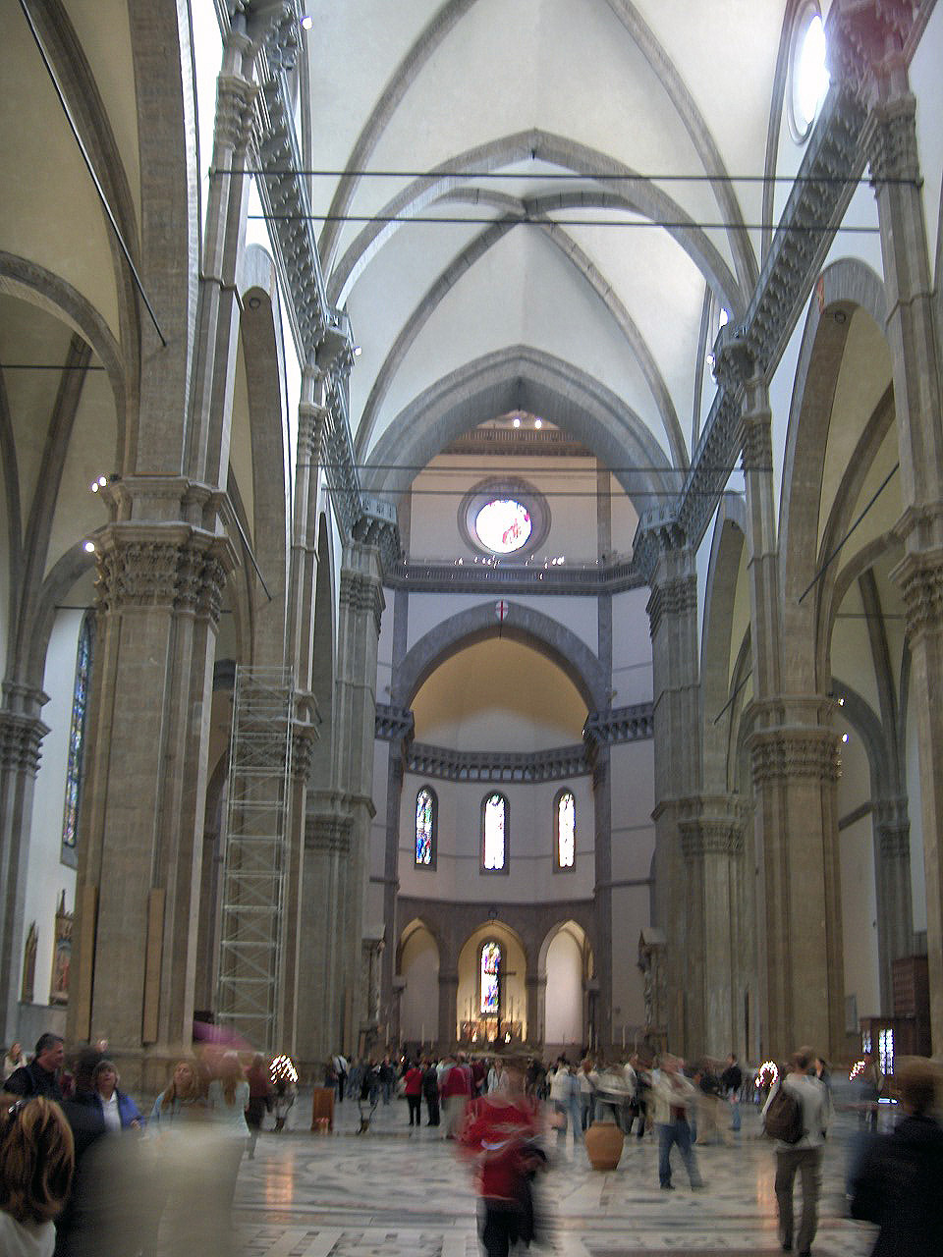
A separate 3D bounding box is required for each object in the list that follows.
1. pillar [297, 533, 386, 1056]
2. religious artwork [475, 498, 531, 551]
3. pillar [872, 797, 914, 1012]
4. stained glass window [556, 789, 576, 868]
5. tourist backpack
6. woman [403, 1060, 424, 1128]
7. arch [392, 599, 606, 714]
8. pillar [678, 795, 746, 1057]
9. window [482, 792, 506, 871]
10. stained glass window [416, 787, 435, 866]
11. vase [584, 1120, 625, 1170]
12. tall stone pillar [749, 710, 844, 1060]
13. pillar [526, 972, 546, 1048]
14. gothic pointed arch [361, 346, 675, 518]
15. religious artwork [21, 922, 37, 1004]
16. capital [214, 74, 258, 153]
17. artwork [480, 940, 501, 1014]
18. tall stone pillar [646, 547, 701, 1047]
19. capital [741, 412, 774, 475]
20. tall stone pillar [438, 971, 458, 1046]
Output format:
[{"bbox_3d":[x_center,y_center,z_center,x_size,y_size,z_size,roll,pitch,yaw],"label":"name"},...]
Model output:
[{"bbox_3d":[-7.272,9.367,75.546,3.600,28.900,5.400,1,-17,0],"label":"pillar"},{"bbox_3d":[2.754,-9.084,126.070,5.000,5.180,0.300,1,-17,0],"label":"religious artwork"},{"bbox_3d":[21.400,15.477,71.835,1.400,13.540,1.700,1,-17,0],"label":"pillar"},{"bbox_3d":[8.875,18.724,132.559,0.400,7.400,2.200,17,-23,-42],"label":"stained glass window"},{"bbox_3d":[2.735,4.230,12.401,0.330,0.540,0.240,-9,-19,29],"label":"tourist backpack"},{"bbox_3d":[-1.419,11.477,34.972,0.520,1.610,0.380,3,-17,-5],"label":"woman"},{"bbox_3d":[2.575,3.002,124.486,18.000,10.300,4.200,1,-17,0],"label":"arch"},{"bbox_3d":[11.968,15.903,71.690,3.000,14.350,3.000,1,-17,0],"label":"pillar"},{"bbox_3d":[2.063,18.902,132.209,2.150,7.340,0.300,1,-17,0],"label":"window"},{"bbox_3d":[-4.275,18.110,129.826,2.200,7.400,0.300,16,-23,-41],"label":"stained glass window"},{"bbox_3d":[2.038,8.004,21.885,0.610,0.652,0.610,1,-17,0],"label":"vase"},{"bbox_3d":[11.949,10.181,52.526,3.100,14.170,3.000,1,-17,0],"label":"tall stone pillar"},{"bbox_3d":[5.884,35.397,129.805,2.000,7.500,1.800,1,-17,0],"label":"pillar"},{"bbox_3d":[2.652,-10.454,80.811,17.300,10.400,4.200,1,-17,0],"label":"gothic pointed arch"},{"bbox_3d":[-17.251,13.088,55.520,0.250,3.150,1.250,1,-17,0],"label":"religious artwork"},{"bbox_3d":[-6.434,-13.581,39.220,1.100,2.390,2.200,1,-17,0],"label":"capital"},{"bbox_3d":[1.913,34.655,141.009,2.200,7.250,0.300,1,-17,0],"label":"artwork"},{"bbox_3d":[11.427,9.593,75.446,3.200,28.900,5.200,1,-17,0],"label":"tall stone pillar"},{"bbox_3d":[11.425,-7.159,57.785,1.100,2.560,2.200,1,-17,0],"label":"capital"},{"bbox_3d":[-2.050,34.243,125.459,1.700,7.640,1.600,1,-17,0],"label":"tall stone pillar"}]

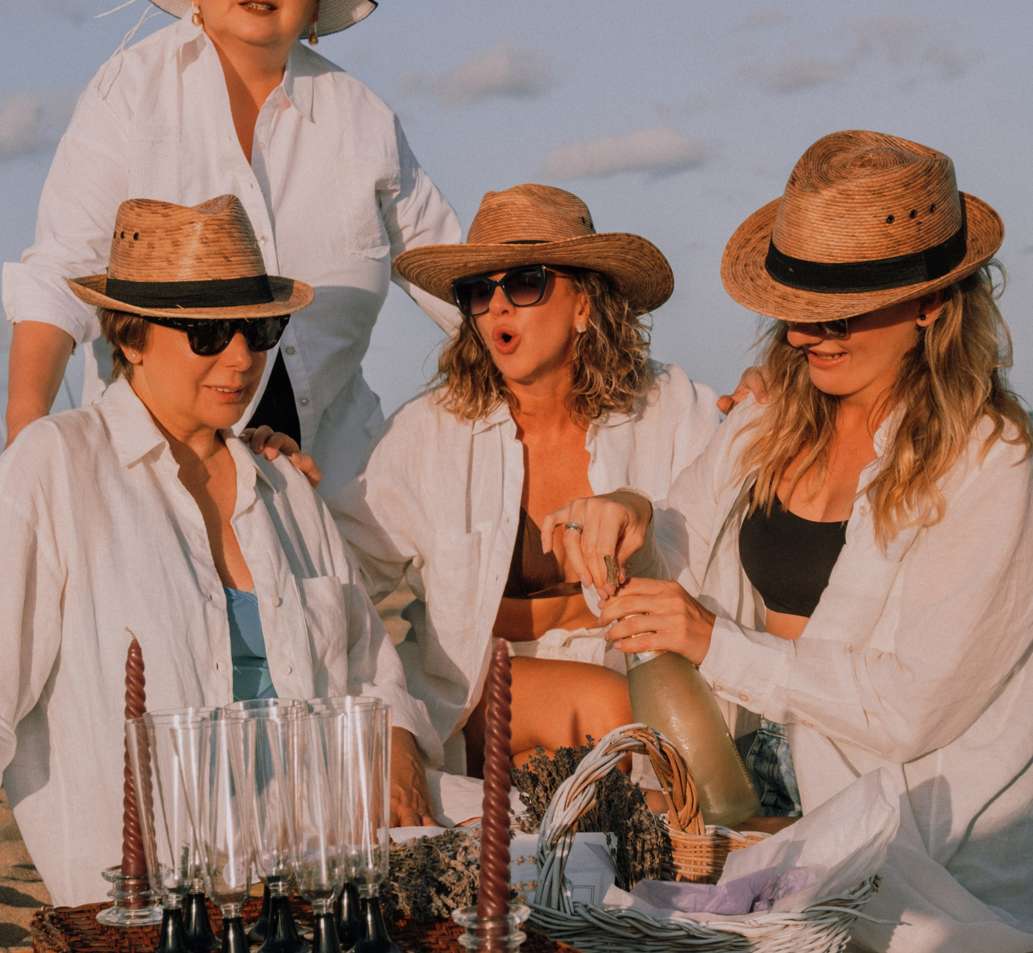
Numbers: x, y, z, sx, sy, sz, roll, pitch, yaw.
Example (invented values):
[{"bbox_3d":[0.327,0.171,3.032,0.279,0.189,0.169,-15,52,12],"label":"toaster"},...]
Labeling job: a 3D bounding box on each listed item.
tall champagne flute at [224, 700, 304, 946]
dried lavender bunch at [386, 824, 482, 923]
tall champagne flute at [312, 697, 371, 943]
[{"bbox_3d":[-0.192,0.272,1.502,0.066,0.183,0.066,-3,1,0],"label":"tall champagne flute"},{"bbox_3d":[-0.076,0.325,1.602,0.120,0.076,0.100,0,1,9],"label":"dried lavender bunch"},{"bbox_3d":[-0.134,0.272,1.506,0.066,0.183,0.066,-1,1,0],"label":"tall champagne flute"}]

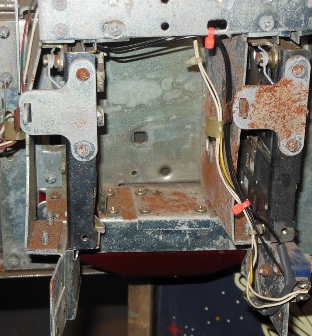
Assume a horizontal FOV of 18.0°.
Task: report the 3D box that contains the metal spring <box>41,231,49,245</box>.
[{"bbox_3d":[-0.069,0.043,0.615,0.005,0.009,0.005,-2,18,-5],"label":"metal spring"}]

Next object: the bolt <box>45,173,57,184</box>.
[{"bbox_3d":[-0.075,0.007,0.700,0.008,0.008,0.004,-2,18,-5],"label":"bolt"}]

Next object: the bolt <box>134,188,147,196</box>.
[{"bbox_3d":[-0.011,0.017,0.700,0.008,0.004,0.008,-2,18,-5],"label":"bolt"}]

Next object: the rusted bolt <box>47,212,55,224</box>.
[{"bbox_3d":[-0.069,0.033,0.645,0.005,0.008,0.005,-2,18,-5],"label":"rusted bolt"}]

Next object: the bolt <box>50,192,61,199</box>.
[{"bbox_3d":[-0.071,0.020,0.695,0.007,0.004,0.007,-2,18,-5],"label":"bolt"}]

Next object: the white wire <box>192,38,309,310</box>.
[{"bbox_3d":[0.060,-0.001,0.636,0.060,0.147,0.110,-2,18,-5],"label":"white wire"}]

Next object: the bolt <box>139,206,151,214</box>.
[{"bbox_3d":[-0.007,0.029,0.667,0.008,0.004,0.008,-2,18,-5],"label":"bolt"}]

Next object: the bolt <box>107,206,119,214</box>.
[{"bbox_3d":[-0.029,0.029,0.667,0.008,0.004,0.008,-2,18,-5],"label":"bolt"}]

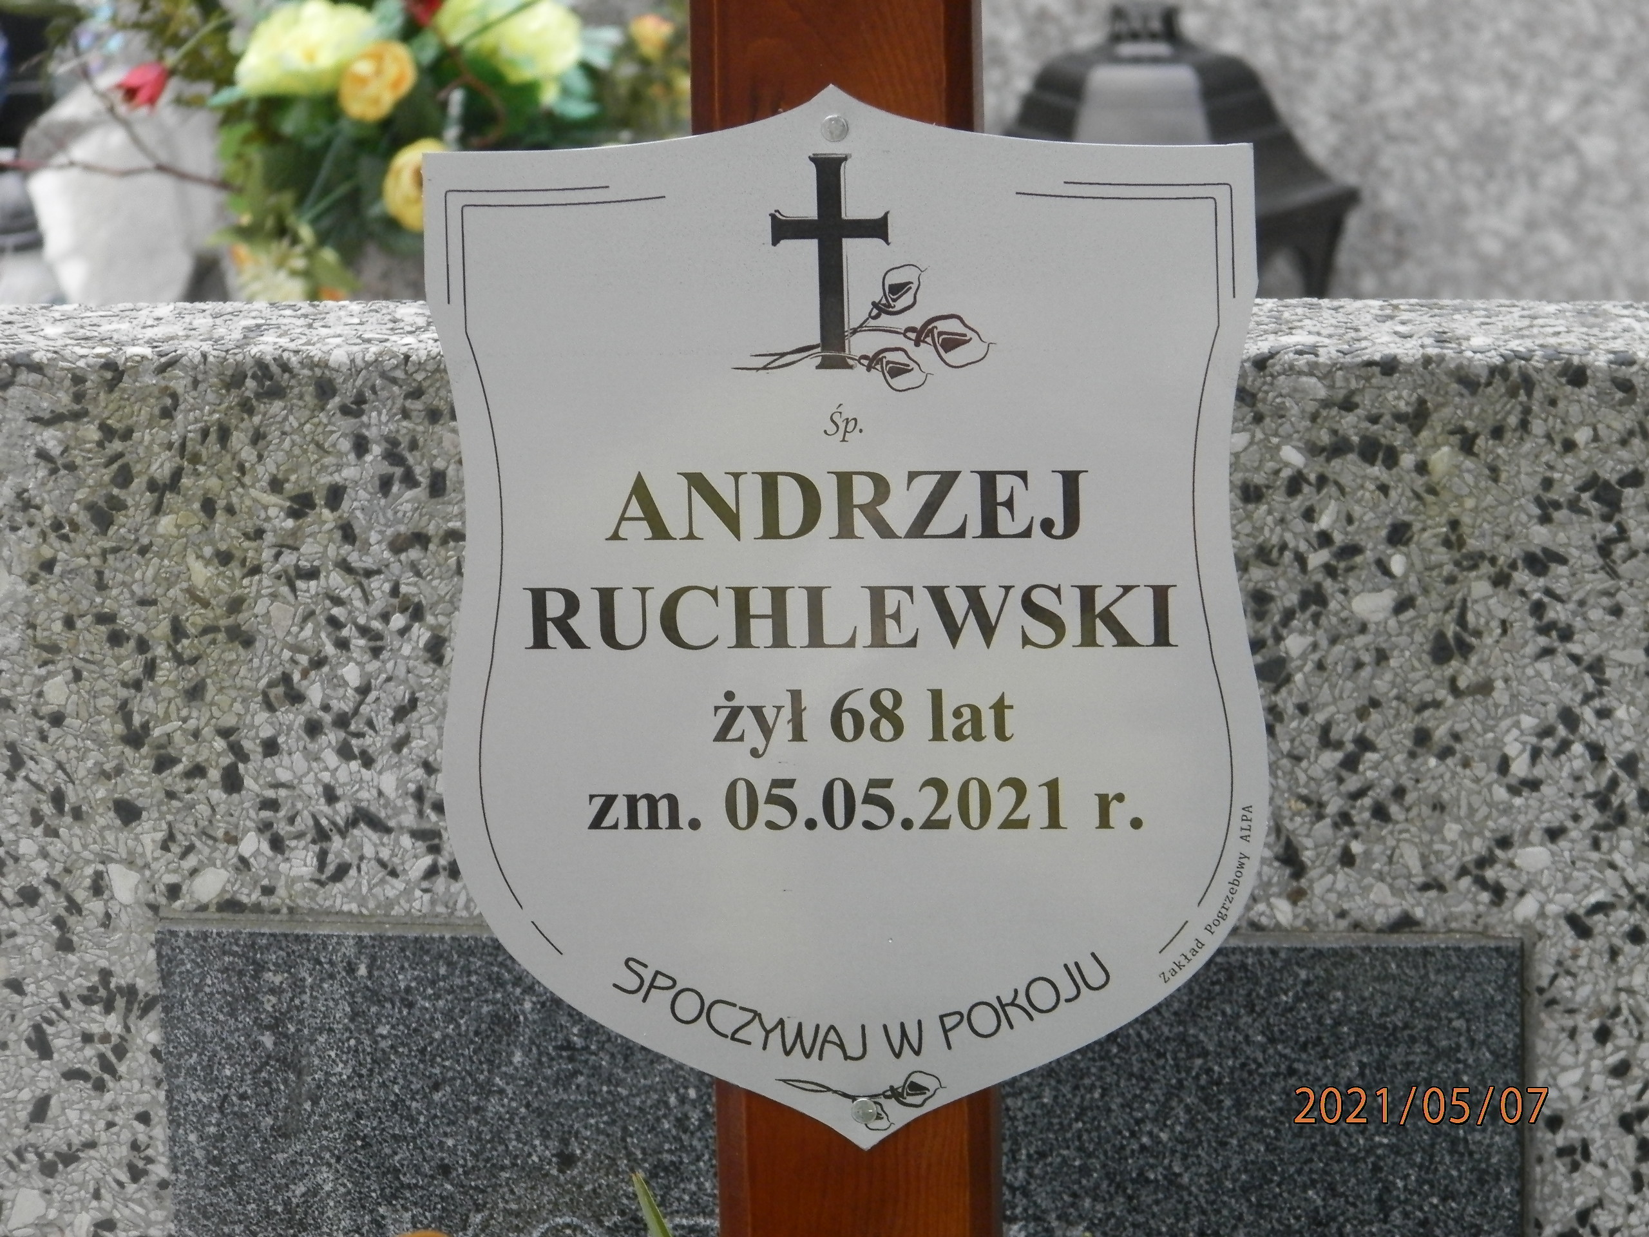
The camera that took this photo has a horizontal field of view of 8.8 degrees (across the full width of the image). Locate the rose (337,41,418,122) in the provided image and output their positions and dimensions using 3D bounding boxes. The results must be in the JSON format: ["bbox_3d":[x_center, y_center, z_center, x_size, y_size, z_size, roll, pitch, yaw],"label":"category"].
[{"bbox_3d":[-0.209,-0.252,5.000,0.038,0.038,0.031,-1,13,0],"label":"rose"}]

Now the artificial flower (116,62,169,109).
[{"bbox_3d":[-0.313,-0.245,4.900,0.026,0.024,0.024,-28,25,-30],"label":"artificial flower"}]

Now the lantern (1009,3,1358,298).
[{"bbox_3d":[0.165,-0.176,5.400,0.215,0.280,0.190,-1,13,0],"label":"lantern"}]

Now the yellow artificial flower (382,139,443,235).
[{"bbox_3d":[-0.187,-0.203,5.000,0.042,0.043,0.032,-1,13,0],"label":"yellow artificial flower"}]

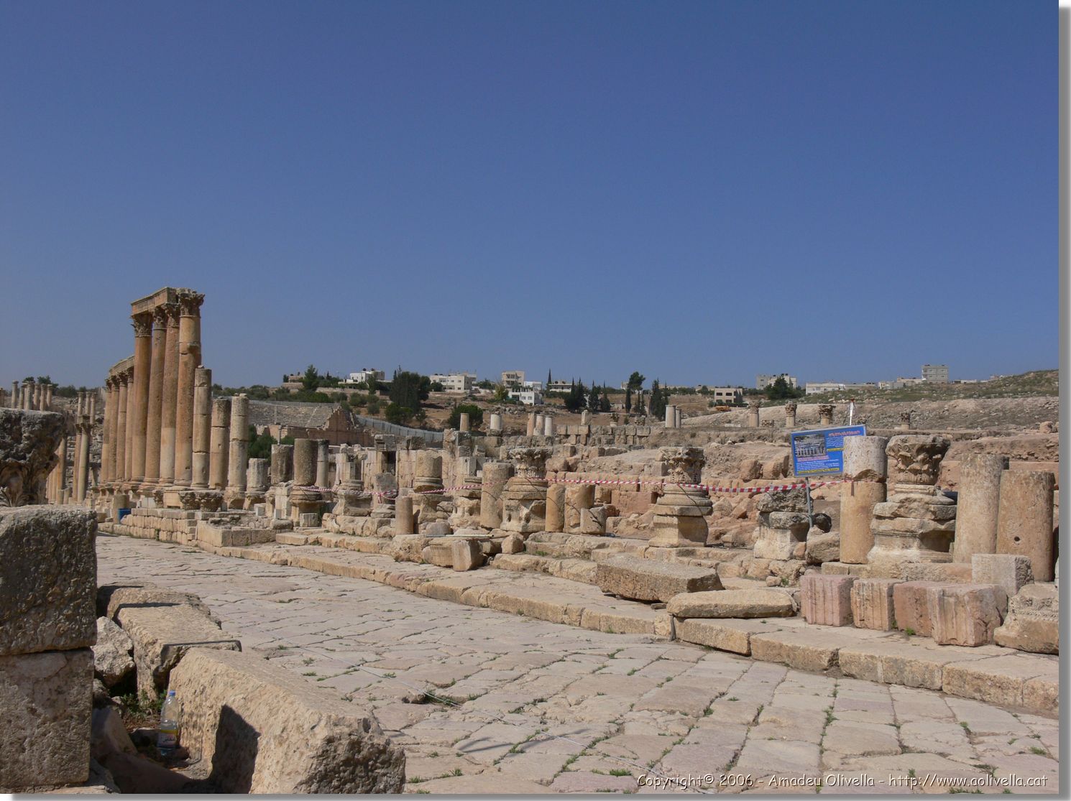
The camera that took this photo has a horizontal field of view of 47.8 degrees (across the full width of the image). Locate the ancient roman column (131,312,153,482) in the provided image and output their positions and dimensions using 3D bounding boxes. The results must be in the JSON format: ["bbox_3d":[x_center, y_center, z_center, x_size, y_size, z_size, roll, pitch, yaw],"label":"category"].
[{"bbox_3d":[-18.204,-0.117,56.128,0.950,7.870,0.950,3,-4,-31],"label":"ancient roman column"}]

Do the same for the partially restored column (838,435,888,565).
[{"bbox_3d":[4.803,1.441,17.754,0.670,1.880,0.670,1,-3,0],"label":"partially restored column"}]

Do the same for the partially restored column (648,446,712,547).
[{"bbox_3d":[2.754,1.808,23.000,1.000,1.870,1.000,3,-2,-32],"label":"partially restored column"}]

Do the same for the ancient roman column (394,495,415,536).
[{"bbox_3d":[-2.524,2.201,23.423,0.350,0.780,0.350,3,-4,-31],"label":"ancient roman column"}]

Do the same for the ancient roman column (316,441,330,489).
[{"bbox_3d":[-8.807,2.659,50.000,0.500,2.050,0.500,4,-4,-32],"label":"ancient roman column"}]

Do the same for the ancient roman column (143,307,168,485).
[{"bbox_3d":[-16.822,-0.169,53.728,0.950,7.870,0.950,3,-4,-31],"label":"ancient roman column"}]

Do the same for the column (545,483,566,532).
[{"bbox_3d":[0.436,2.325,26.300,0.420,1.050,0.420,2,-3,0],"label":"column"}]

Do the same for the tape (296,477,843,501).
[{"bbox_3d":[-1.250,2.100,29.600,0.350,0.900,22.600,4,-4,-34],"label":"tape"}]

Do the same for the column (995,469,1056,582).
[{"bbox_3d":[6.721,1.704,16.600,0.750,1.530,0.750,3,-2,-32],"label":"column"}]

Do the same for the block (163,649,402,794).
[{"bbox_3d":[-1.260,1.596,5.700,0.560,0.560,1.900,3,-2,-32],"label":"block"}]

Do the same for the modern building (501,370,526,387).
[{"bbox_3d":[-10.592,-10.188,580.000,10.800,9.000,11.000,2,-2,-3],"label":"modern building"}]

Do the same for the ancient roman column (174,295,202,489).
[{"bbox_3d":[-16.234,-0.520,56.500,1.200,9.000,1.200,4,-4,-32],"label":"ancient roman column"}]

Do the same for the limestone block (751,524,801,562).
[{"bbox_3d":[3.476,2.005,17.315,0.560,0.520,0.660,3,-4,-31],"label":"limestone block"}]

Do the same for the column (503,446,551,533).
[{"bbox_3d":[-0.176,2.038,27.500,0.980,1.930,0.980,3,-2,-32],"label":"column"}]

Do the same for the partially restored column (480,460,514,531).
[{"bbox_3d":[-0.921,2.249,28.600,0.730,1.600,0.730,2,-2,0],"label":"partially restored column"}]

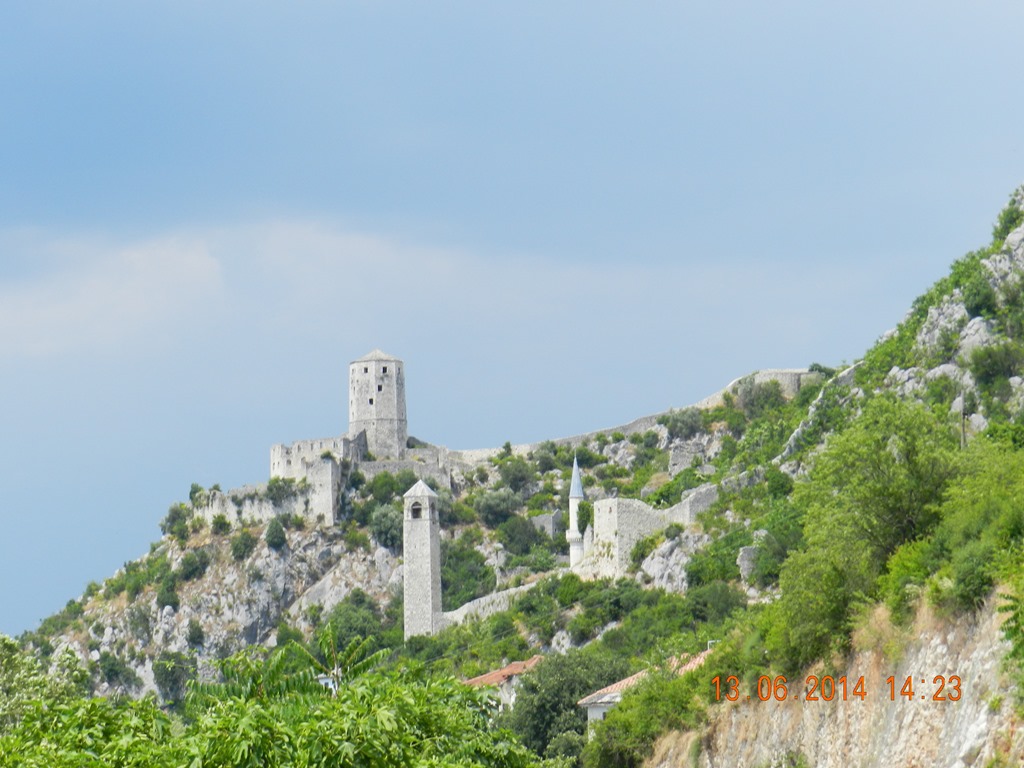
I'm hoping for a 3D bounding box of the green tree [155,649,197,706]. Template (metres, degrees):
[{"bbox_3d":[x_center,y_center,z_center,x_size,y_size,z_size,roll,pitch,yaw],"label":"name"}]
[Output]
[{"bbox_3d":[-46.490,40.690,470.000,5.800,7.600,5.500,0,-5,0],"label":"green tree"}]

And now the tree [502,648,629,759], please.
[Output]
[{"bbox_3d":[4.250,25.360,270.000,9.800,9.200,9.300,0,-5,0],"label":"tree"}]

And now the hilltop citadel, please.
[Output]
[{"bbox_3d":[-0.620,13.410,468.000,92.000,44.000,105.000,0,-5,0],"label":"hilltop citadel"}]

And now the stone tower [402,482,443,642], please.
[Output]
[{"bbox_3d":[-9.810,19.570,375.000,3.250,17.900,3.250,-2,-5,20],"label":"stone tower"}]

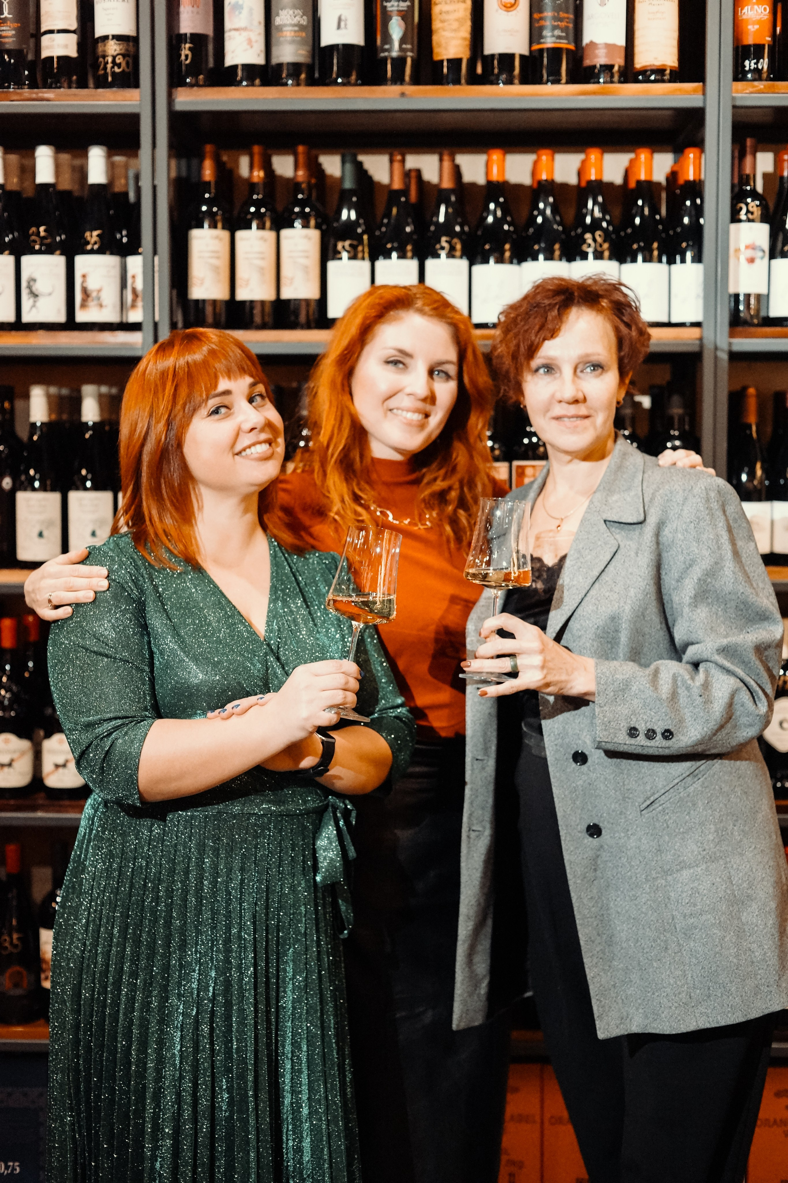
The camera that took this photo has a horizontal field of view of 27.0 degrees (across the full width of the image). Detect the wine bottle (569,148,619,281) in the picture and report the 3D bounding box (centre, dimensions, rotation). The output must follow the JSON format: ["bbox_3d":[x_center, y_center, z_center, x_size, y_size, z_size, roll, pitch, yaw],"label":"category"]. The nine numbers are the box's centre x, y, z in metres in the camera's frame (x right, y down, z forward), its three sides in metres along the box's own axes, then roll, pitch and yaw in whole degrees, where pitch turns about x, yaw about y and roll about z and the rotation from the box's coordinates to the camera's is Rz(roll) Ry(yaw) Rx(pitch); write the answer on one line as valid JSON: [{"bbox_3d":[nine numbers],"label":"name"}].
[{"bbox_3d":[0.328,-0.575,2.691,0.082,0.292,0.082,0,4,2],"label":"wine bottle"}]

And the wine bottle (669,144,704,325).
[{"bbox_3d":[0.488,-0.575,2.686,0.082,0.291,0.082,0,4,2],"label":"wine bottle"}]

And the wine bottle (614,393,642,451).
[{"bbox_3d":[0.383,-0.193,2.719,0.077,0.298,0.077,0,4,2],"label":"wine bottle"}]

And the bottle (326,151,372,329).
[{"bbox_3d":[-0.074,-0.572,2.703,0.078,0.289,0.078,0,4,2],"label":"bottle"}]

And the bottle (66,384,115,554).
[{"bbox_3d":[-0.507,-0.192,2.745,0.080,0.303,0.080,0,4,2],"label":"bottle"}]

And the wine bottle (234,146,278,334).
[{"bbox_3d":[-0.233,-0.586,2.739,0.074,0.304,0.074,0,4,1],"label":"wine bottle"}]

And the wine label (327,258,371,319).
[{"bbox_3d":[-0.073,-0.494,2.685,0.075,0.095,0.030,0,4,2],"label":"wine label"}]

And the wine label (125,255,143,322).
[{"bbox_3d":[-0.410,-0.504,2.720,0.075,0.112,0.022,0,4,1],"label":"wine label"}]

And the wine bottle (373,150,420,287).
[{"bbox_3d":[0.005,-0.580,2.735,0.079,0.293,0.079,0,4,1],"label":"wine bottle"}]

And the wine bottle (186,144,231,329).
[{"bbox_3d":[-0.303,-0.580,2.709,0.075,0.304,0.075,0,4,2],"label":"wine bottle"}]

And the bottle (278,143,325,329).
[{"bbox_3d":[-0.157,-0.586,2.738,0.073,0.304,0.073,0,4,1],"label":"bottle"}]

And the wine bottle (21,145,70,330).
[{"bbox_3d":[-0.577,-0.580,2.717,0.080,0.305,0.080,0,4,2],"label":"wine bottle"}]

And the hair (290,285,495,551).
[{"bbox_3d":[-0.003,-0.235,2.240,0.275,0.365,0.250,-1,4,-7],"label":"hair"}]

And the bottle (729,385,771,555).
[{"bbox_3d":[0.600,-0.191,2.752,0.072,0.300,0.072,0,4,1],"label":"bottle"}]

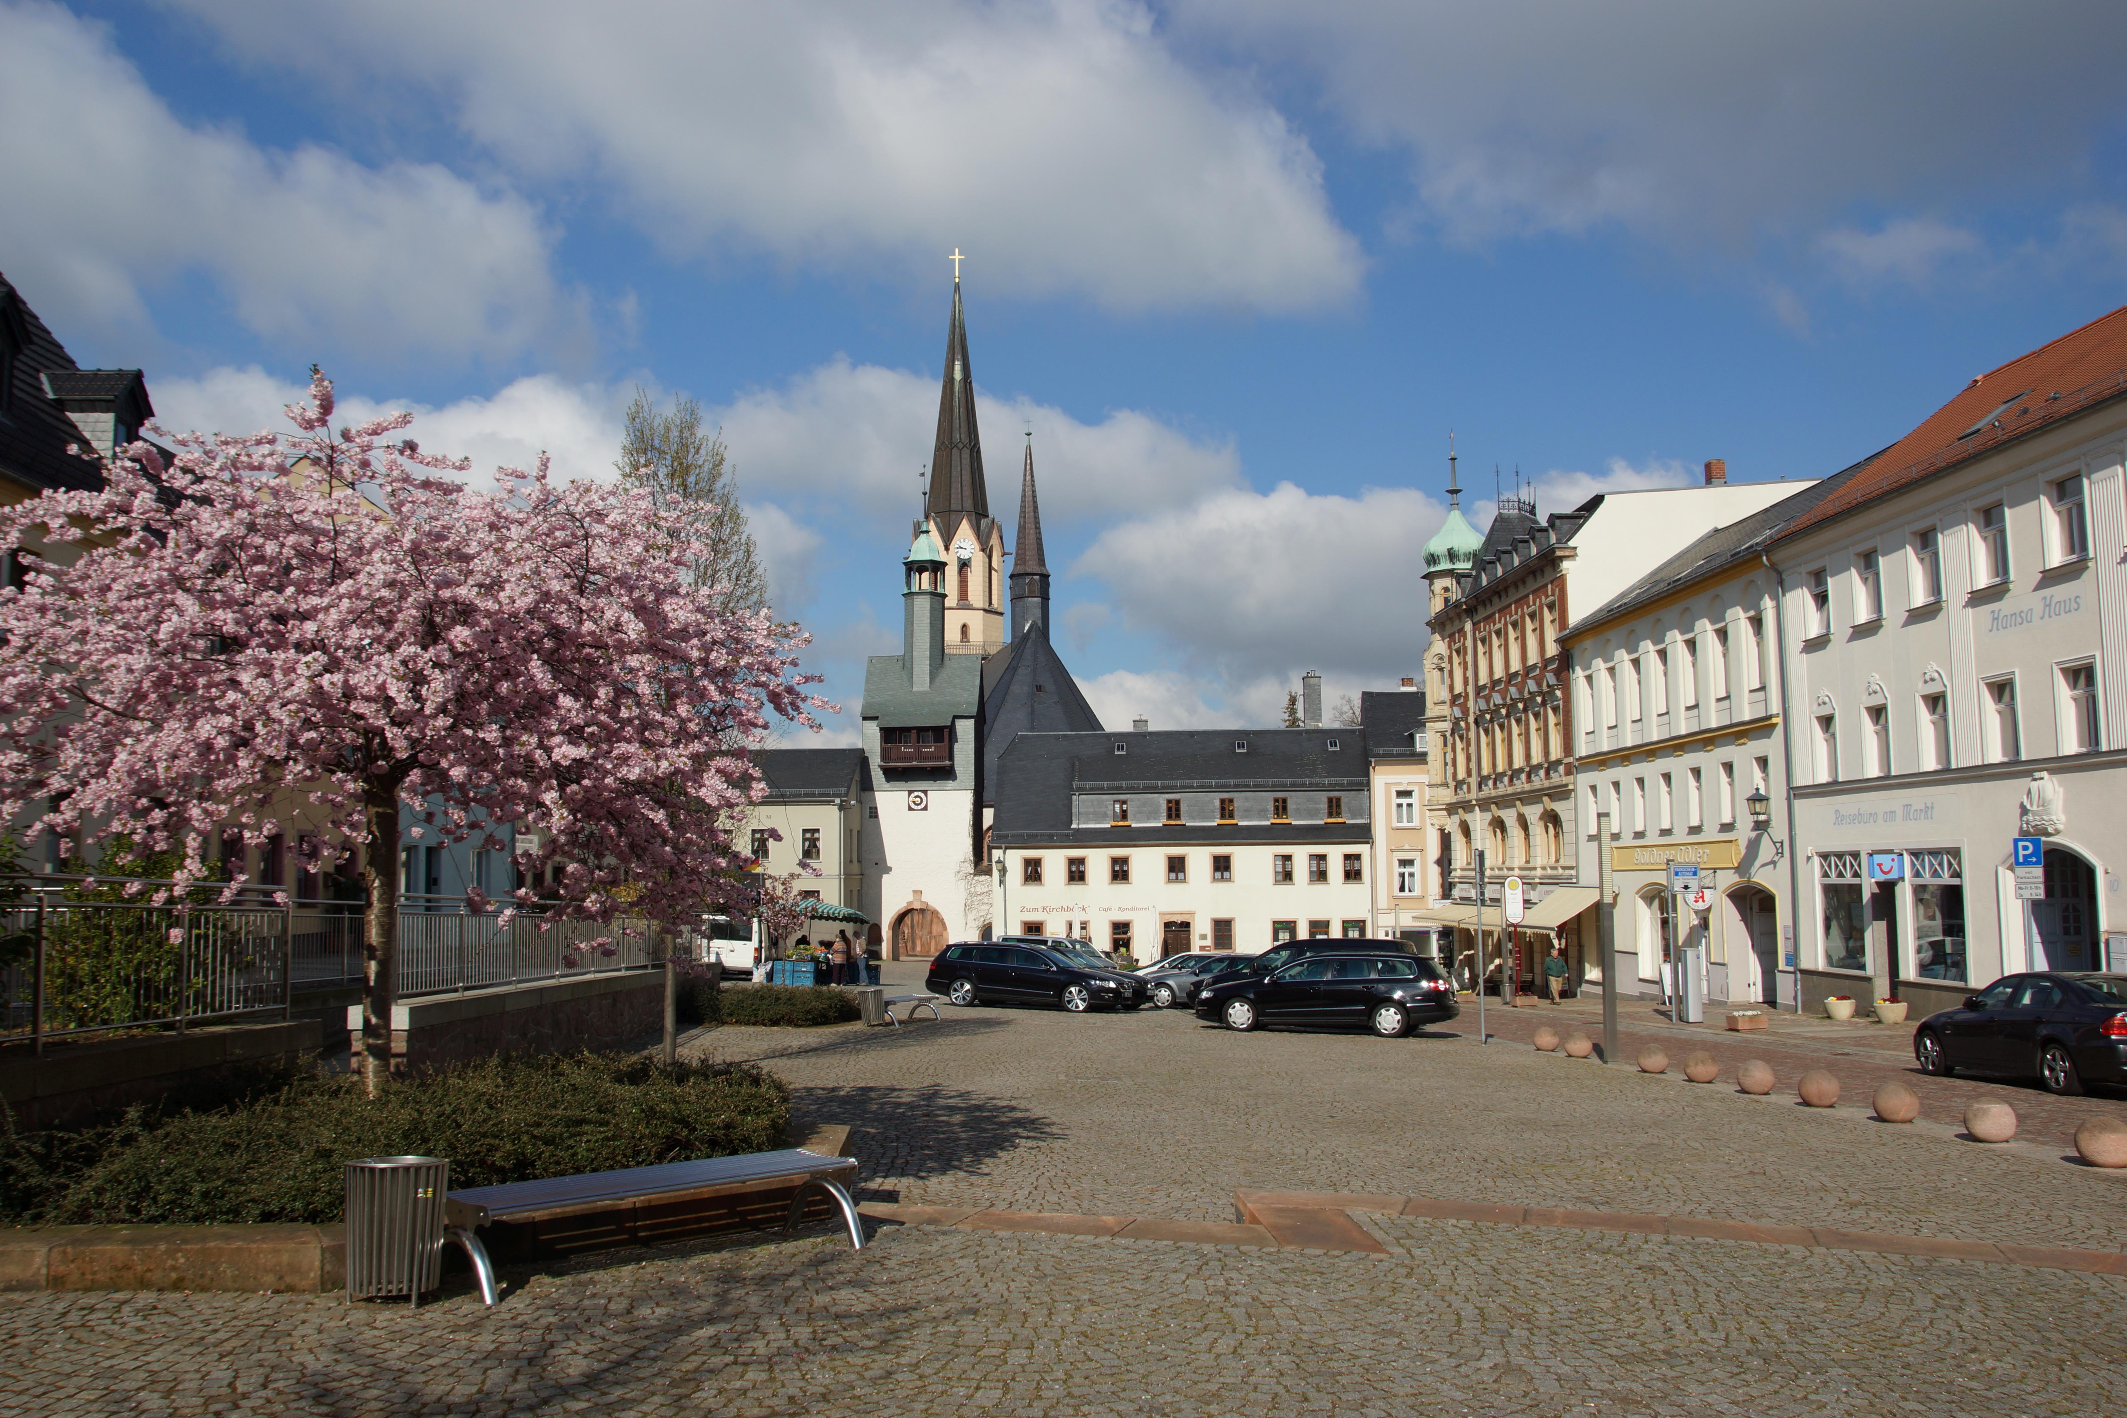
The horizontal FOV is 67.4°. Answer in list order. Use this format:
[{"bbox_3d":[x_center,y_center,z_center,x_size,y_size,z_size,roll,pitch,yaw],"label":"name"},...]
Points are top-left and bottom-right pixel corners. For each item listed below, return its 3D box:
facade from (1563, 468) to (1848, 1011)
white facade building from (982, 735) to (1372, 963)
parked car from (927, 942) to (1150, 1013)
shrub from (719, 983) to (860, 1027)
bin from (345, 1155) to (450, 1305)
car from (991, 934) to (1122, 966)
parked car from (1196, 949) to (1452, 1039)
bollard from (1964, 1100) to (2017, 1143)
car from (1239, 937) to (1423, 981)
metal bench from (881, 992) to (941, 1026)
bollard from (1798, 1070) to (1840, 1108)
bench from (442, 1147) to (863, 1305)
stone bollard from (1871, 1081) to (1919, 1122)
[{"bbox_3d":[21.999,0.791,45.470,10.000,15.400,14.800,0,-6,-1],"label":"facade"},{"bbox_3d":[6.594,7.409,86.903,19.400,12.500,10.600,-1,-6,7],"label":"white facade building"},{"bbox_3d":[-0.785,6.135,36.577,4.770,1.510,1.820,-2,-9,19],"label":"parked car"},{"bbox_3d":[-5.128,5.519,29.792,2.700,0.650,2.200,-1,-6,0],"label":"shrub"},{"bbox_3d":[-3.165,2.473,7.566,0.463,0.622,0.440,-1,-6,0],"label":"bin"},{"bbox_3d":[0.376,7.485,46.302,4.500,1.750,1.820,-5,-10,35],"label":"car"},{"bbox_3d":[4.940,5.296,29.946,4.760,1.500,1.820,-1,-9,17],"label":"parked car"},{"bbox_3d":[8.427,3.745,14.488,0.410,0.380,0.410,0,-6,0],"label":"bollard"},{"bbox_3d":[4.947,5.557,32.514,4.700,1.720,1.820,-2,-9,18],"label":"car"},{"bbox_3d":[-2.920,5.579,29.379,0.600,0.430,2.000,-2,-6,17],"label":"metal bench"},{"bbox_3d":[8.075,4.054,17.017,0.404,0.381,0.404,-1,-6,0],"label":"bollard"},{"bbox_3d":[-2.036,2.574,8.045,2.020,0.430,0.580,5,-8,-41],"label":"bench"},{"bbox_3d":[8.100,3.827,15.499,0.404,0.381,0.404,-1,-6,0],"label":"stone bollard"}]

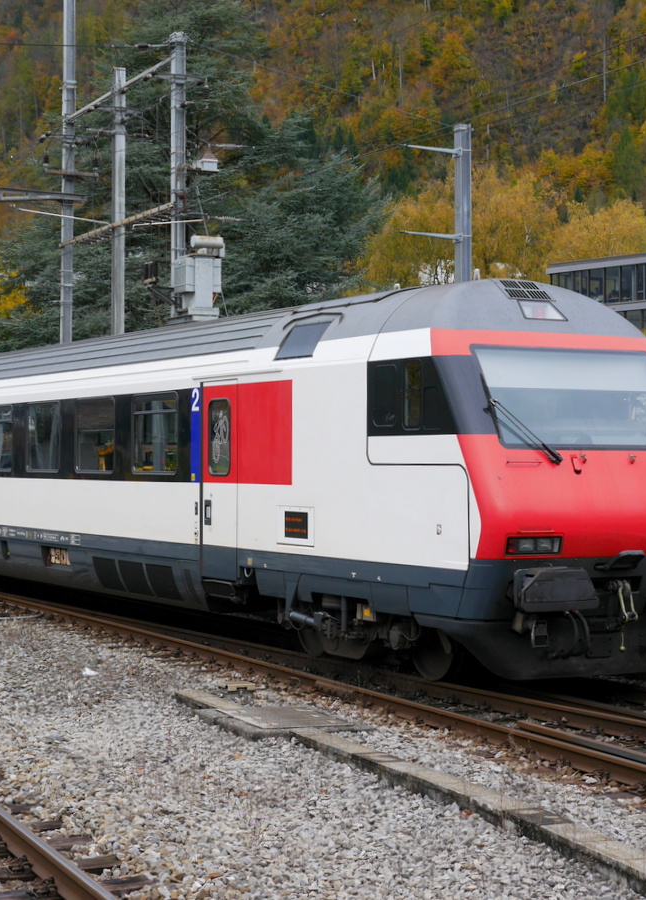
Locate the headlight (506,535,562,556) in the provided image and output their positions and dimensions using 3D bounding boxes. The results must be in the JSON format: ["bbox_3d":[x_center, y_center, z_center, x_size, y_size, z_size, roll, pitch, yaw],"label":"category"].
[{"bbox_3d":[1.857,0.843,15.917,0.550,0.165,0.100,0,-1,-28],"label":"headlight"}]

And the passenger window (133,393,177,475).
[{"bbox_3d":[-2.073,-0.182,22.229,0.060,0.990,1.400,0,-1,-28],"label":"passenger window"}]

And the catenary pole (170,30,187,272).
[{"bbox_3d":[-3.098,-3.161,38.456,0.250,11.491,0.230,0,-1,-28],"label":"catenary pole"}]

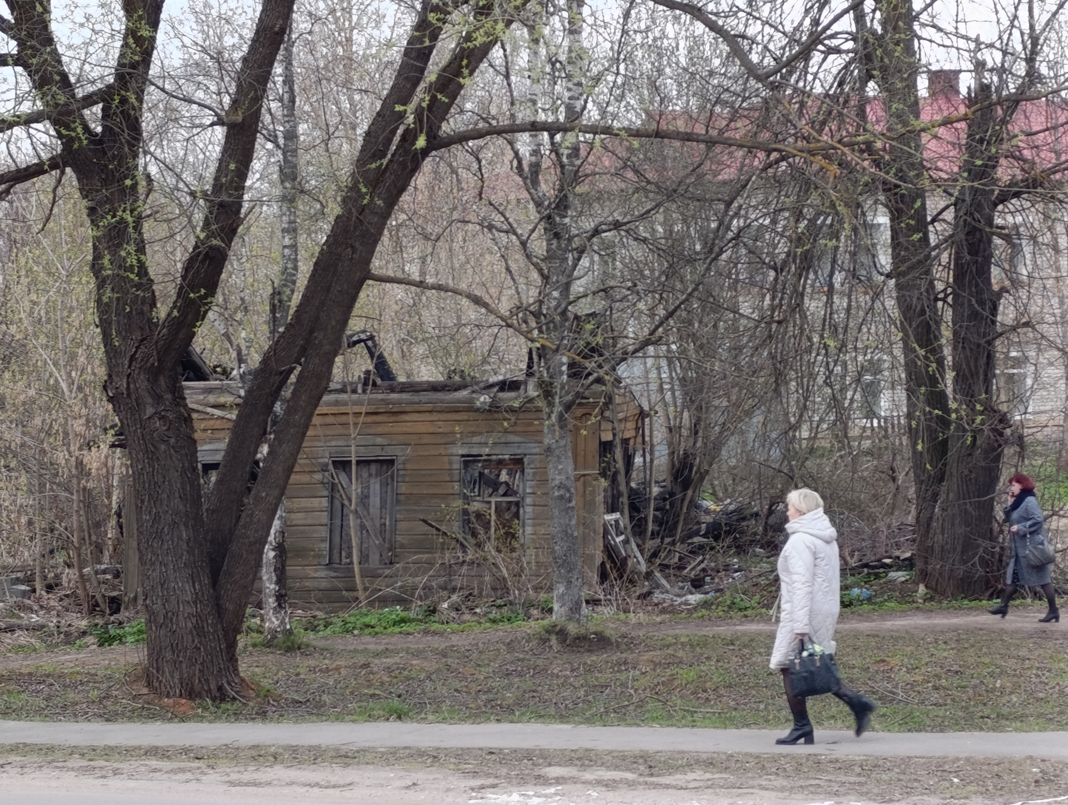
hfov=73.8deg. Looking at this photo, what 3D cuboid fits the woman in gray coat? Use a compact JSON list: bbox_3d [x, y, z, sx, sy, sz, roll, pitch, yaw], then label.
[{"bbox_3d":[5.530,1.636,8.040,0.700,1.650,0.500,-1,-4,13],"label":"woman in gray coat"}]

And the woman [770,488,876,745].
[{"bbox_3d":[1.920,1.407,4.720,0.680,1.660,0.520,-1,-4,11],"label":"woman"}]

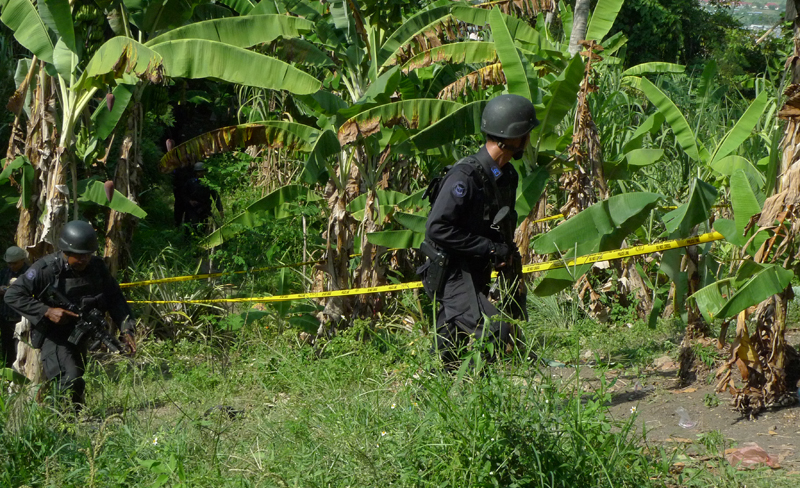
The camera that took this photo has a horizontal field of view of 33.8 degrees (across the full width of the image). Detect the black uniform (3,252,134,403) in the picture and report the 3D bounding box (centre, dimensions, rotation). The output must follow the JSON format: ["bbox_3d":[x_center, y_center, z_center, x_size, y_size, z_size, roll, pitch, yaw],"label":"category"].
[{"bbox_3d":[-2.164,0.617,8.600,0.760,1.150,0.500,-3,8,-25],"label":"black uniform"}]

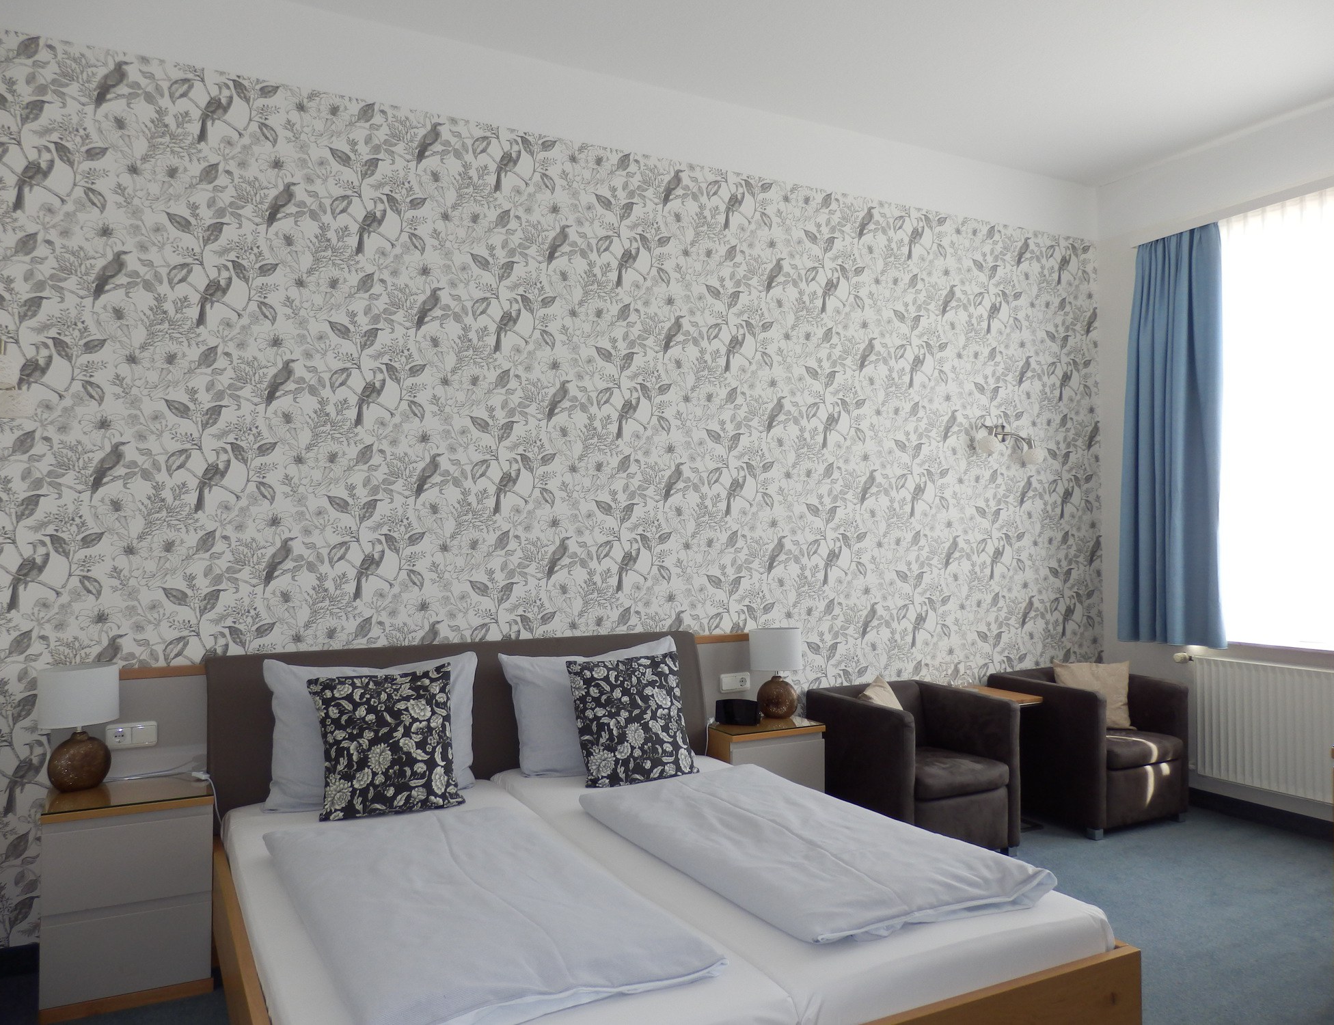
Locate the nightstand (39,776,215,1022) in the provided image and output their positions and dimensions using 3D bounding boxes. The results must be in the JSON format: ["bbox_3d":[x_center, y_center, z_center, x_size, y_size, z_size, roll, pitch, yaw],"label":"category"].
[{"bbox_3d":[-1.664,1.161,3.068,0.449,0.592,0.365,1,-2,-28],"label":"nightstand"}]

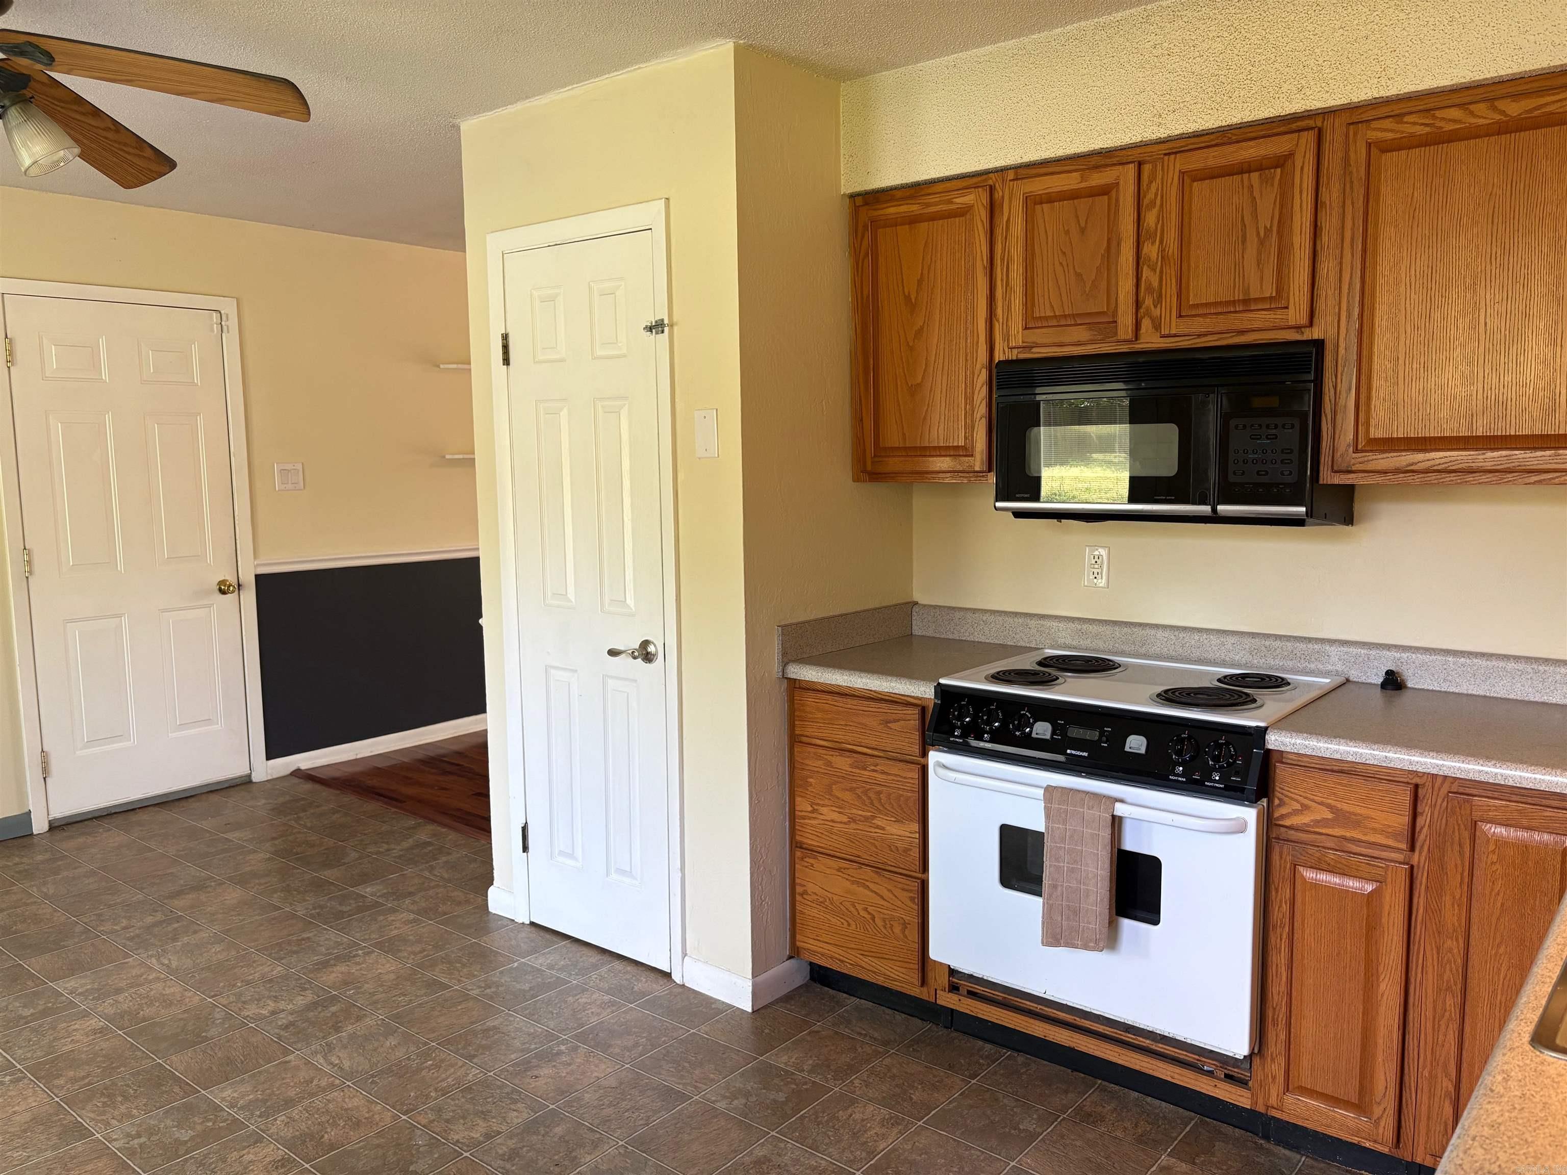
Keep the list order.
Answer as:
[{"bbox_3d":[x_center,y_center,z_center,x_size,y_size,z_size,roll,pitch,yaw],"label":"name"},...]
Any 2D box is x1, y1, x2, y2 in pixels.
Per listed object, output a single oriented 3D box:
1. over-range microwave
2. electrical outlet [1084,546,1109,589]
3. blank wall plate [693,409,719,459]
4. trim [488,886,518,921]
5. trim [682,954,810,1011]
[{"bbox_3d":[0.945,-0.355,2.876,0.758,0.406,0.382,5,8,39],"label":"over-range microwave"},{"bbox_3d":[0.857,-0.055,3.227,0.071,0.114,0.010,5,8,39],"label":"electrical outlet"},{"bbox_3d":[-0.202,-0.398,3.042,0.077,0.125,0.009,5,8,39],"label":"blank wall plate"},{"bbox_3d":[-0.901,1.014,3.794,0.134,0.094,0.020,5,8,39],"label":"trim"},{"bbox_3d":[-0.104,1.063,3.294,0.252,0.092,0.245,5,8,39],"label":"trim"}]

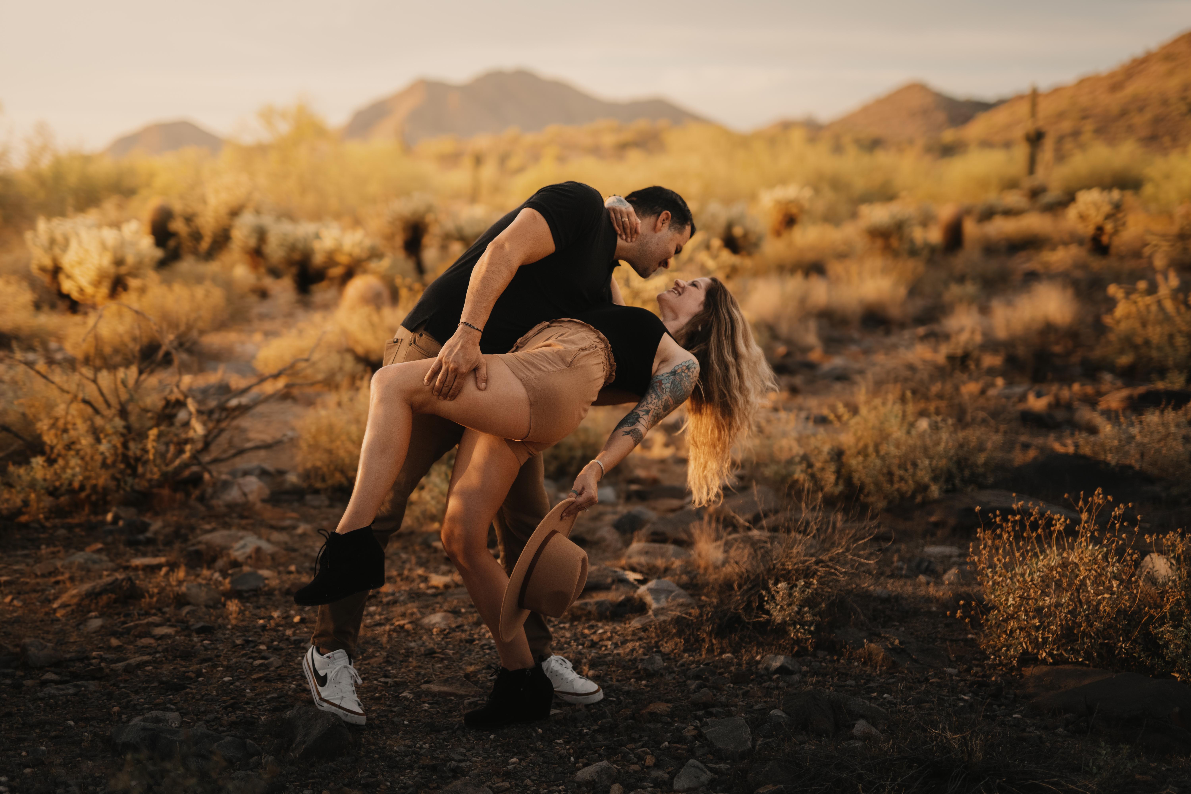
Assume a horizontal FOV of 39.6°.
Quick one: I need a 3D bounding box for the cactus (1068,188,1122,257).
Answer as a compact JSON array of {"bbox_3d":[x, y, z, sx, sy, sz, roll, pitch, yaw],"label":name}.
[{"bbox_3d":[8.136,-2.836,26.824,0.939,1.111,0.863,0,8,0],"label":"cactus"}]

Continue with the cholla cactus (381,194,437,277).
[{"bbox_3d":[-2.439,-2.102,21.543,0.730,1.075,0.671,0,8,0],"label":"cholla cactus"}]

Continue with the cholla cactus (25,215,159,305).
[{"bbox_3d":[-5.114,-1.370,16.751,1.343,0.913,1.236,0,8,0],"label":"cholla cactus"}]

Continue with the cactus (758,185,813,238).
[{"bbox_3d":[3.657,-3.513,31.779,1.058,1.120,0.973,0,8,0],"label":"cactus"}]

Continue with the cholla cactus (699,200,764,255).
[{"bbox_3d":[2.178,-2.695,26.542,1.048,0.907,0.964,0,8,0],"label":"cholla cactus"}]

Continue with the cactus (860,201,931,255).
[{"bbox_3d":[4.874,-2.725,26.839,1.196,0.887,1.100,0,8,0],"label":"cactus"}]

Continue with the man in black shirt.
[{"bbox_3d":[-0.243,0.125,4.177,0.920,1.330,0.620,3,8,24],"label":"man in black shirt"}]

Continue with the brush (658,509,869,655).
[{"bbox_3d":[0.507,0.497,4.966,0.630,0.380,0.550,0,8,0],"label":"brush"}]

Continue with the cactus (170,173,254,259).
[{"bbox_3d":[-5.908,-2.756,25.394,1.305,1.336,1.201,0,8,0],"label":"cactus"}]

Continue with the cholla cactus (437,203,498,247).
[{"bbox_3d":[-2.137,-2.820,27.771,1.002,0.825,0.922,0,8,0],"label":"cholla cactus"}]

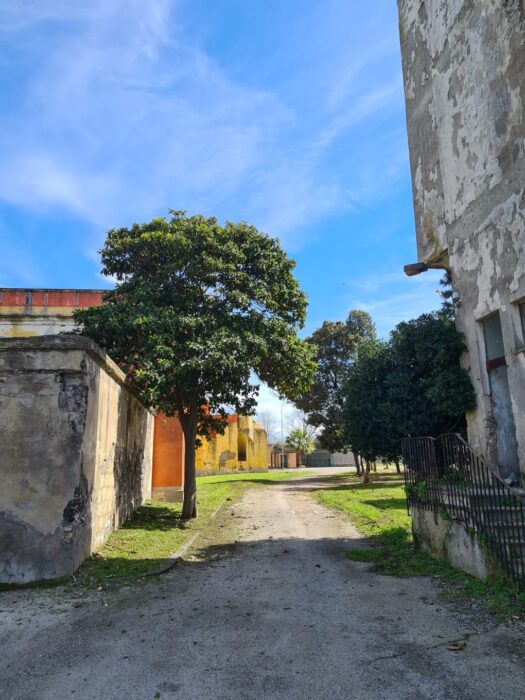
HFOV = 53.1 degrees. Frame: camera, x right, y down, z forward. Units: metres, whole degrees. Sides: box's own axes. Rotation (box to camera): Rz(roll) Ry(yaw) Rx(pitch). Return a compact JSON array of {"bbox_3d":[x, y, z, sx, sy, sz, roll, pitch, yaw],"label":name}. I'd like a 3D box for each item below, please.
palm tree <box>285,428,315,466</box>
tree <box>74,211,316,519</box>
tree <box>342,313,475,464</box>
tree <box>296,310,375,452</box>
[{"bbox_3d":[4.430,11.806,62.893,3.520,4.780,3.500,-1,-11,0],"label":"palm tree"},{"bbox_3d":[-1.712,0.156,13.435,6.040,8.020,5.700,-1,-11,0],"label":"tree"},{"bbox_3d":[4.744,1.707,16.981,4.320,6.170,4.400,-1,-11,0],"label":"tree"},{"bbox_3d":[5.183,2.877,36.122,5.540,11.570,5.600,-1,-11,0],"label":"tree"}]

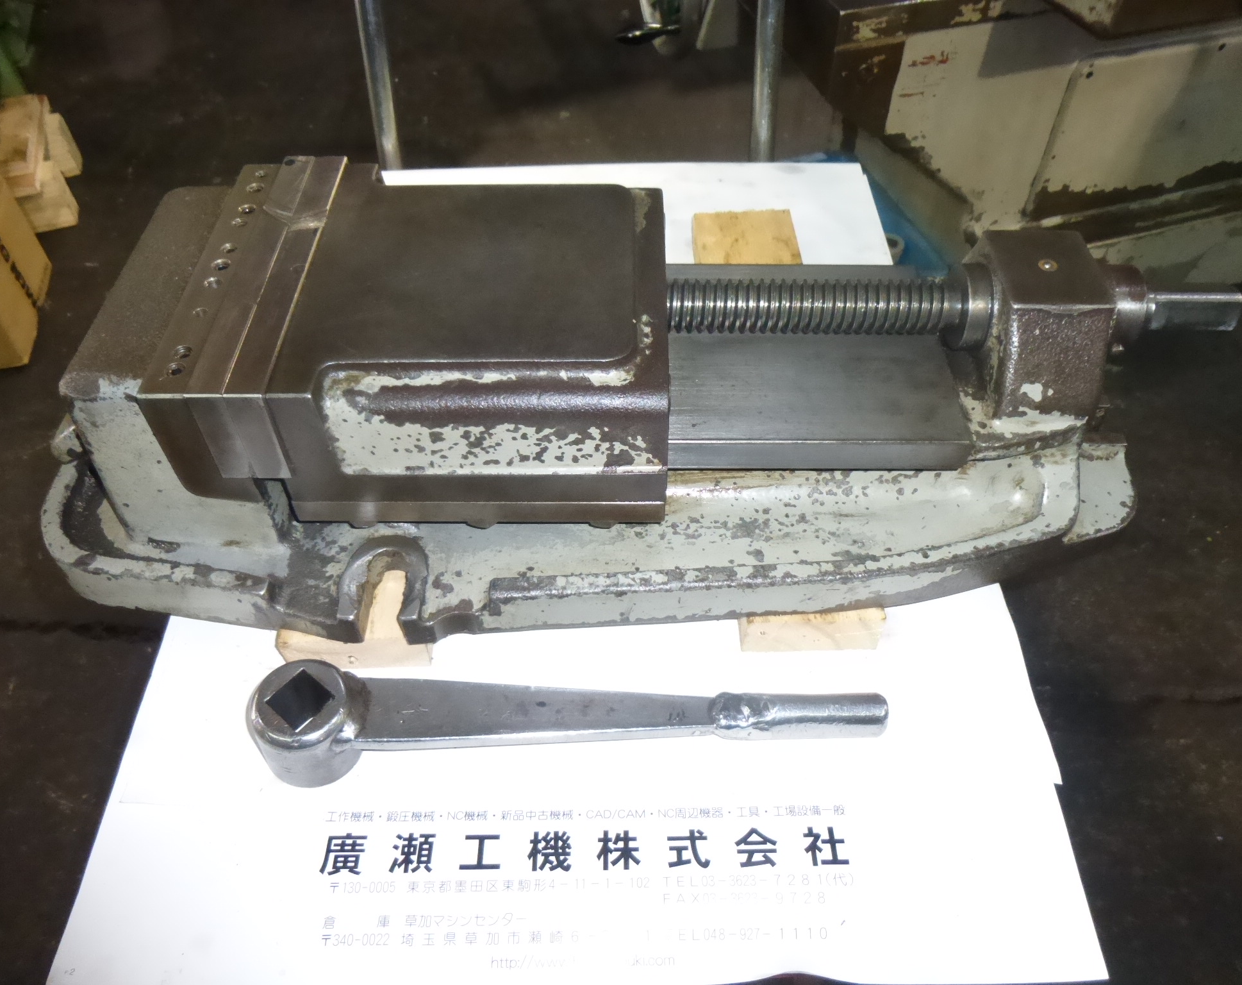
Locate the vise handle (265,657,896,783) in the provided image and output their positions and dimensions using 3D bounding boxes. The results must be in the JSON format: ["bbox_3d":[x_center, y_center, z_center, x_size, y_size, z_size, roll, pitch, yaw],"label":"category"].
[{"bbox_3d":[-0.019,0.102,0.423,0.283,0.039,0.045,0,51,-3],"label":"vise handle"}]

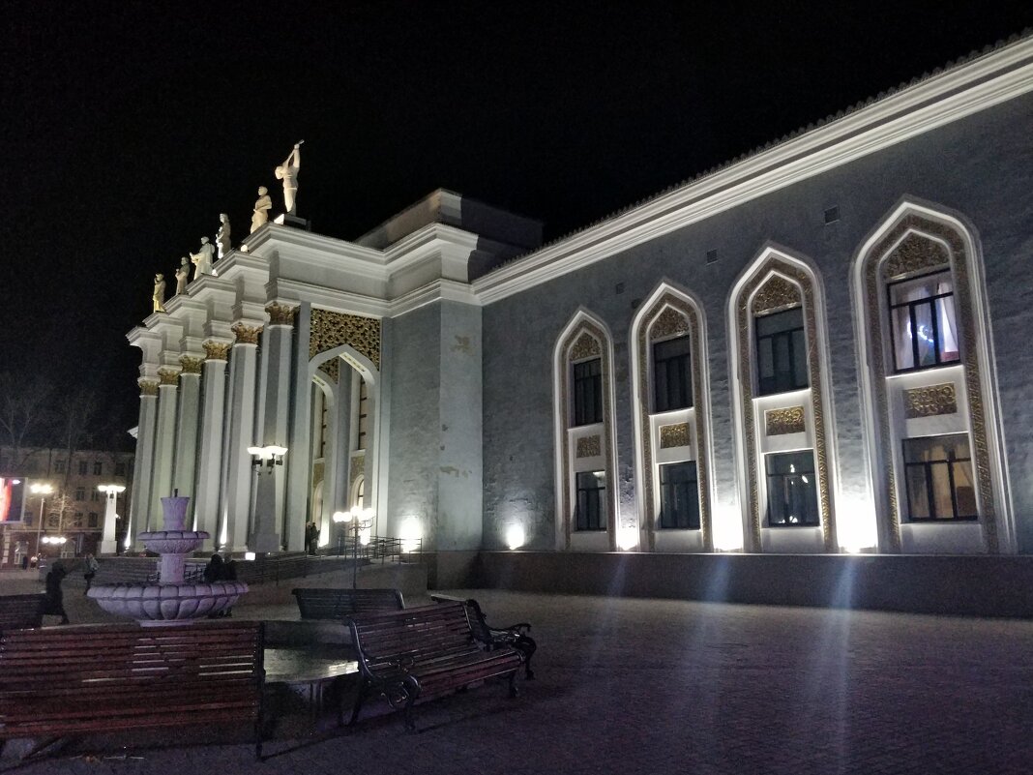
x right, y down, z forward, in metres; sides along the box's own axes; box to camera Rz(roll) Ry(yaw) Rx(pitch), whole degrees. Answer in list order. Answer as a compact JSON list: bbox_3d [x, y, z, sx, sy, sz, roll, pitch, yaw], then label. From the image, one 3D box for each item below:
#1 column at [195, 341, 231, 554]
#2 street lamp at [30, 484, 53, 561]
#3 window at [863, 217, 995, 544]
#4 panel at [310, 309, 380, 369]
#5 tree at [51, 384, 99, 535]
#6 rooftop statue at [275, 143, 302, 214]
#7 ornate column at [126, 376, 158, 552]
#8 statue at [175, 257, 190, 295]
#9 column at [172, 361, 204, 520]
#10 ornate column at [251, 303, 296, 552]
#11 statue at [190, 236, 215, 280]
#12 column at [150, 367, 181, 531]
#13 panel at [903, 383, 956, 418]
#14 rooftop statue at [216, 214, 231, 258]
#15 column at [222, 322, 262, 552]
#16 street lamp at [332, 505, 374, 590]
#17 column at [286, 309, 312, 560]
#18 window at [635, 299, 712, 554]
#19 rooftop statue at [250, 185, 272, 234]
[{"bbox_3d":[-18.085,3.223,42.435,1.380,12.550,1.380,9,-15,-41],"label":"column"},{"bbox_3d":[-46.463,13.147,70.018,1.600,7.714,1.900,9,-15,-41],"label":"street lamp"},{"bbox_3d":[12.416,-0.300,21.783,0.500,10.400,2.950,9,-15,-41],"label":"window"},{"bbox_3d":[-8.328,-2.202,35.030,3.695,2.685,0.250,9,-15,-40],"label":"panel"},{"bbox_3d":[-46.842,9.032,75.832,4.500,18.867,4.500,9,-15,-41],"label":"tree"},{"bbox_3d":[-12.031,-11.111,38.279,1.100,4.300,1.050,9,-15,-41],"label":"rooftop statue"},{"bbox_3d":[-27.412,5.423,52.614,1.380,12.550,1.380,9,-15,-41],"label":"ornate column"},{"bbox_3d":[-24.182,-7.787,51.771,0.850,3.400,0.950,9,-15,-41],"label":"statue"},{"bbox_3d":[-19.308,3.650,41.998,1.500,11.391,1.500,9,-15,-40],"label":"column"},{"bbox_3d":[-10.972,1.616,32.576,1.500,11.391,1.500,9,-15,-40],"label":"ornate column"},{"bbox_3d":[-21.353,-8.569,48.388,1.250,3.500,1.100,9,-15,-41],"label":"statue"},{"bbox_3d":[-22.319,4.385,45.401,1.500,11.391,1.500,9,-15,-40],"label":"column"},{"bbox_3d":[11.213,0.391,19.400,0.150,0.778,1.267,9,-15,-40],"label":"panel"},{"bbox_3d":[-16.869,-8.634,41.414,0.900,3.006,1.000,9,-15,-40],"label":"rooftop statue"},{"bbox_3d":[-14.976,2.490,39.042,1.380,12.550,1.380,9,-15,-41],"label":"column"},{"bbox_3d":[-4.765,5.056,21.010,1.000,3.037,1.000,9,-15,-40],"label":"street lamp"},{"bbox_3d":[-10.183,1.657,33.029,0.764,11.479,0.950,9,-15,-40],"label":"column"},{"bbox_3d":[6.252,1.203,28.501,0.500,10.300,3.000,9,-15,-41],"label":"window"},{"bbox_3d":[-13.706,-9.335,38.277,0.900,3.051,1.000,9,-15,-40],"label":"rooftop statue"}]

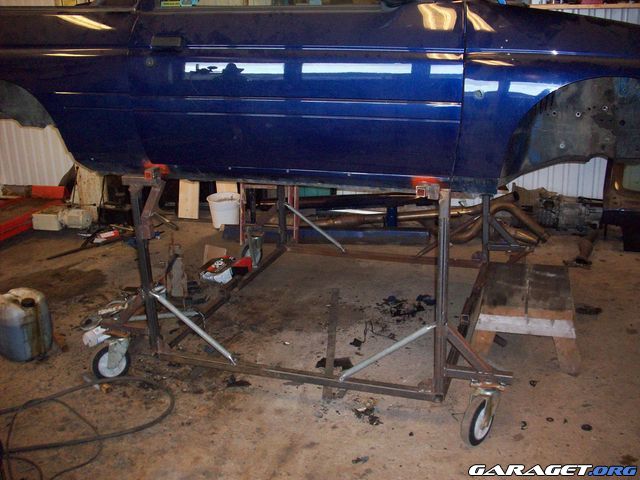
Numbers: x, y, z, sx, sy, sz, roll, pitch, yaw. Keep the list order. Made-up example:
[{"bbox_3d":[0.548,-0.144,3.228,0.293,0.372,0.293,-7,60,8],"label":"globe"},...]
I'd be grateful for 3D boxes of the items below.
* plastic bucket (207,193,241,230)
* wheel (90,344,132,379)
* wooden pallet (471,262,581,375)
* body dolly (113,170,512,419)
[{"bbox_3d":[-0.687,-0.208,5.015,0.265,0.228,0.265,-2,18,1],"label":"plastic bucket"},{"bbox_3d":[-0.875,0.516,2.854,0.160,0.165,0.050,-14,22,-33],"label":"wheel"},{"bbox_3d":[0.928,0.332,3.084,0.430,0.230,0.640,3,19,17],"label":"wooden pallet"},{"bbox_3d":[0.091,0.009,3.091,1.633,0.903,1.491,4,19,19],"label":"body dolly"}]

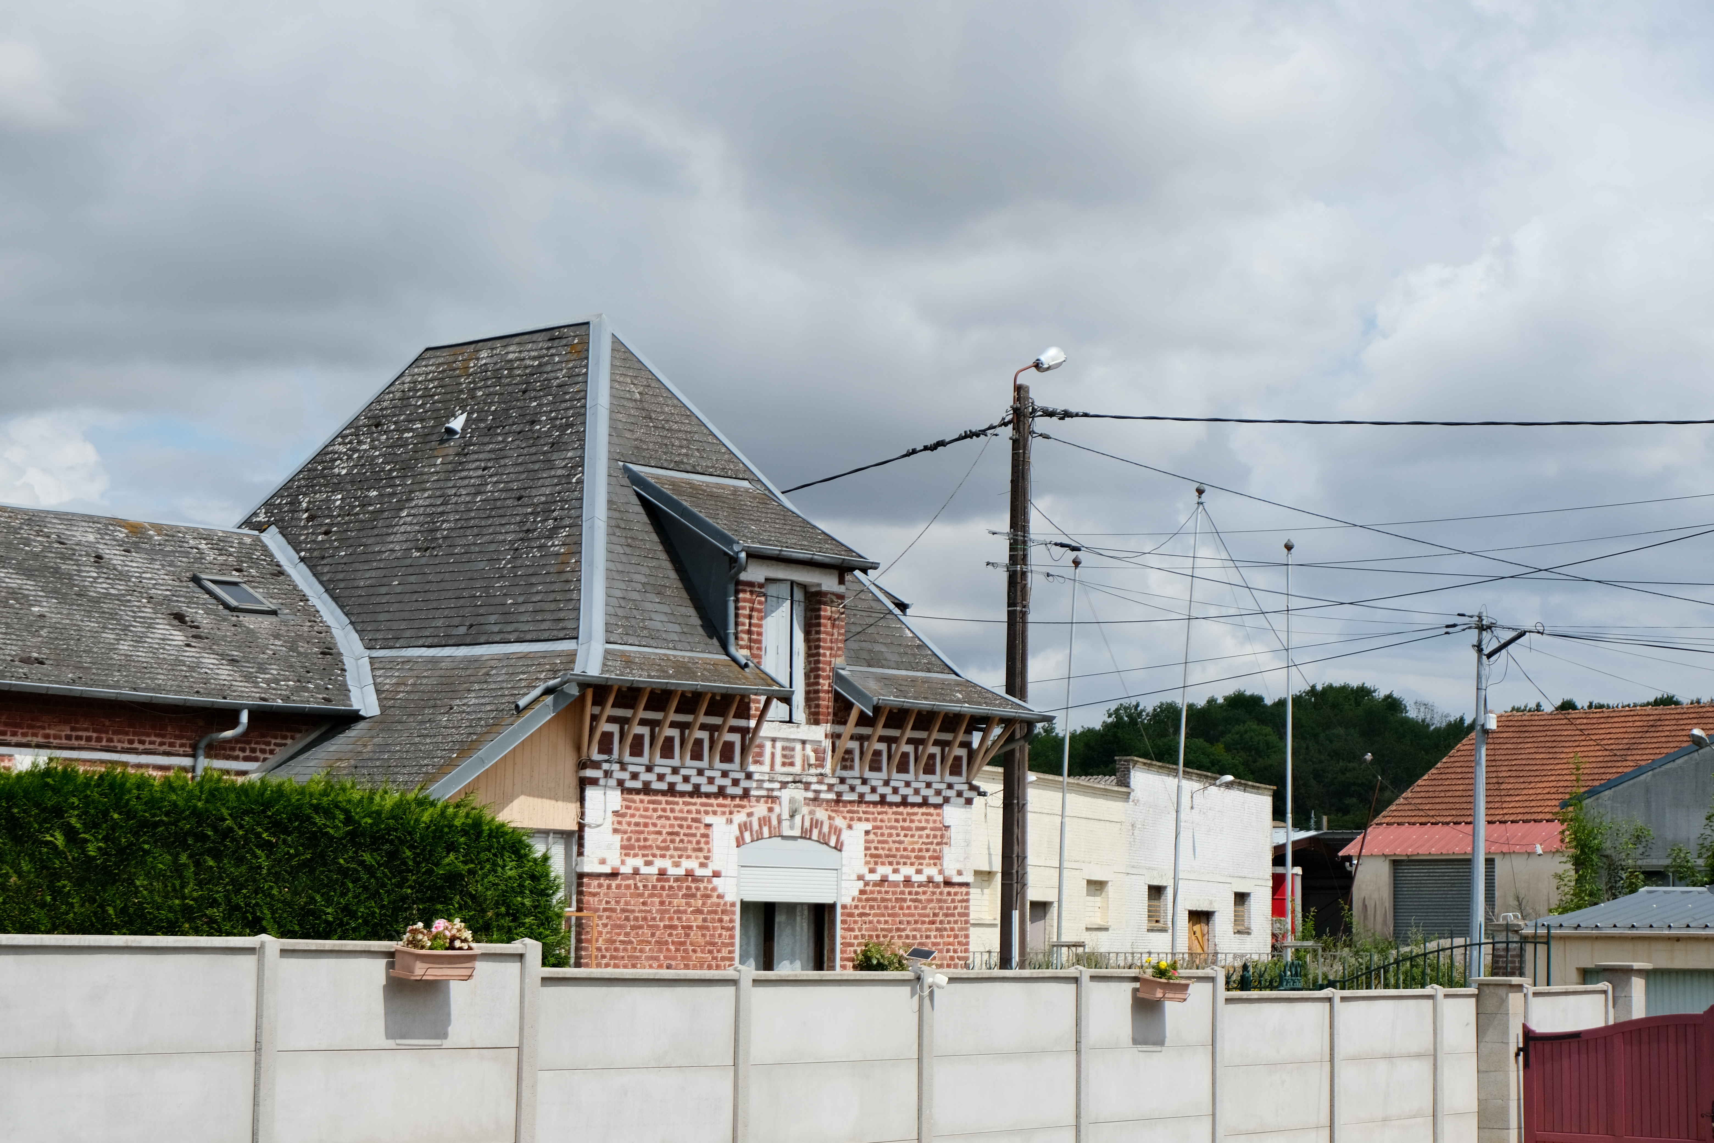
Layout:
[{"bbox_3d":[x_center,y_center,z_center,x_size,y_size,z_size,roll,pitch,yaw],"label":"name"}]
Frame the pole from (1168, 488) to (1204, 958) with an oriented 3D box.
[{"bbox_3d":[4.106,2.713,40.717,0.150,7.674,0.150,4,-7,0],"label":"pole"}]

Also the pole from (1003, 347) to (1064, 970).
[{"bbox_3d":[2.307,1.780,42.218,0.940,9.612,0.420,-3,-8,30],"label":"pole"}]

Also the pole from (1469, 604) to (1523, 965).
[{"bbox_3d":[8.297,3.590,42.135,0.680,6.160,0.260,1,-7,0],"label":"pole"}]

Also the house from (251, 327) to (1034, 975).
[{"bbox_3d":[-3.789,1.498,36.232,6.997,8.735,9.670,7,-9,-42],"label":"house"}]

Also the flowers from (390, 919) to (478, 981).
[{"bbox_3d":[-2.163,1.940,16.627,0.180,0.310,0.490,-4,-8,34],"label":"flowers"}]

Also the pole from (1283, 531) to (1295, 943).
[{"bbox_3d":[5.900,3.251,44.180,0.140,7.438,0.140,1,-7,0],"label":"pole"}]

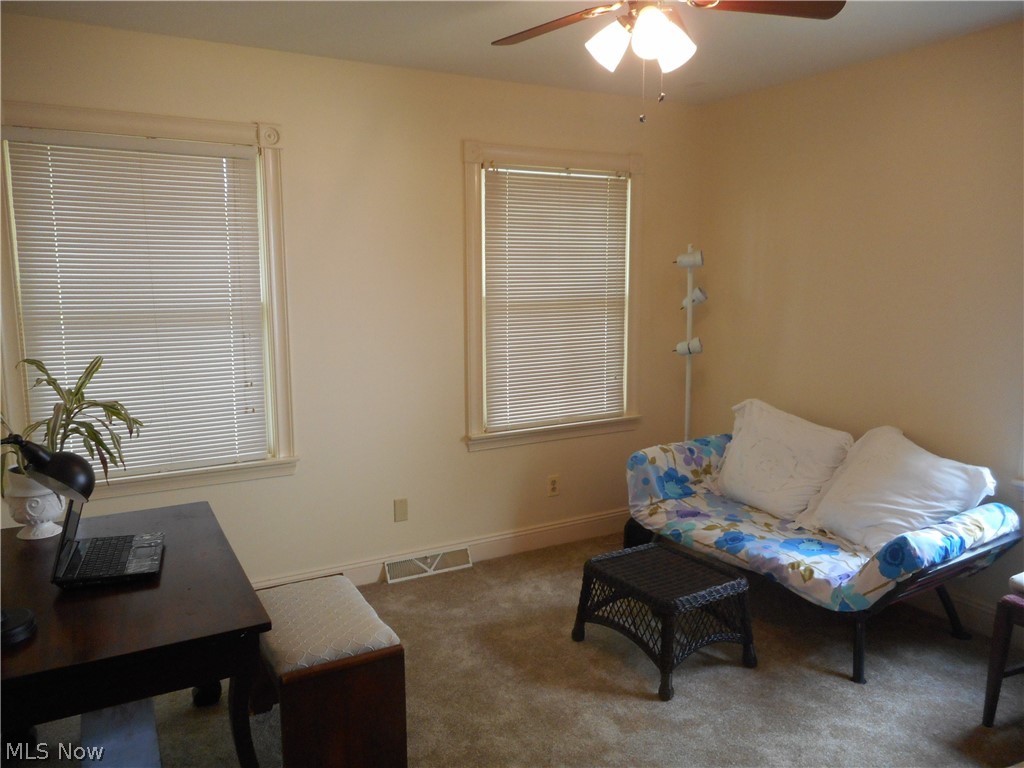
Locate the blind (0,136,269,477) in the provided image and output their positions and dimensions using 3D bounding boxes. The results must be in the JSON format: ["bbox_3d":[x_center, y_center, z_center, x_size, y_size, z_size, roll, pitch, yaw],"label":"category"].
[{"bbox_3d":[-1.463,-0.306,2.994,0.875,1.326,0.045,-5,10,-28],"label":"blind"}]

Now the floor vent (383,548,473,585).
[{"bbox_3d":[-0.407,0.911,3.726,0.450,0.110,0.060,-5,10,-28],"label":"floor vent"}]

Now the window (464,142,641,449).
[{"bbox_3d":[0.256,-0.449,3.909,1.069,1.523,0.100,-5,10,-28],"label":"window"}]

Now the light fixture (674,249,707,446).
[{"bbox_3d":[0.972,0.065,4.146,0.240,1.650,0.240,-5,10,-28],"label":"light fixture"}]

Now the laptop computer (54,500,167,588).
[{"bbox_3d":[-1.078,0.370,1.988,0.240,0.250,0.325,-3,9,-17],"label":"laptop computer"}]

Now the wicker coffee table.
[{"bbox_3d":[0.605,0.912,2.955,0.475,0.345,0.550,-6,10,-32],"label":"wicker coffee table"}]

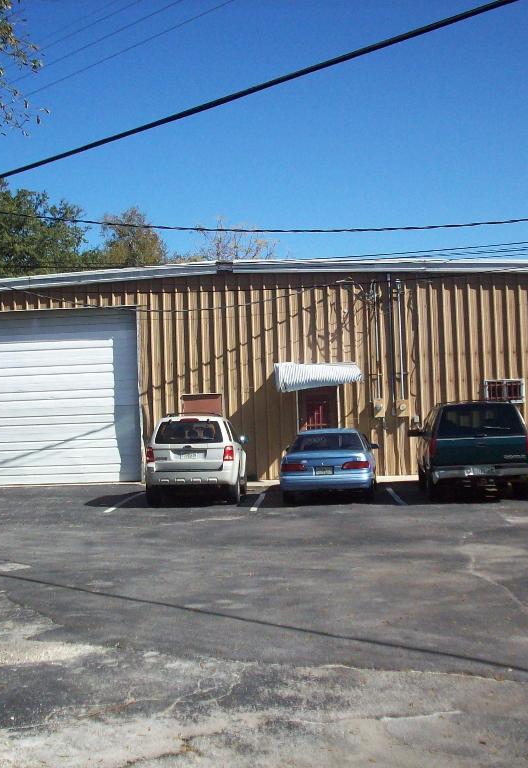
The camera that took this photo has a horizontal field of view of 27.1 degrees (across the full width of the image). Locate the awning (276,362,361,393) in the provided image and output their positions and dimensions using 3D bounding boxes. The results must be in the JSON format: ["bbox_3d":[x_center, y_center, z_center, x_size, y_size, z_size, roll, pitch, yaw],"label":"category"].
[{"bbox_3d":[1.286,-0.152,25.600,2.030,0.660,0.850,-2,-2,3],"label":"awning"}]

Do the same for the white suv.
[{"bbox_3d":[-1.317,1.515,22.513,1.850,1.740,4.440,-2,-2,2],"label":"white suv"}]

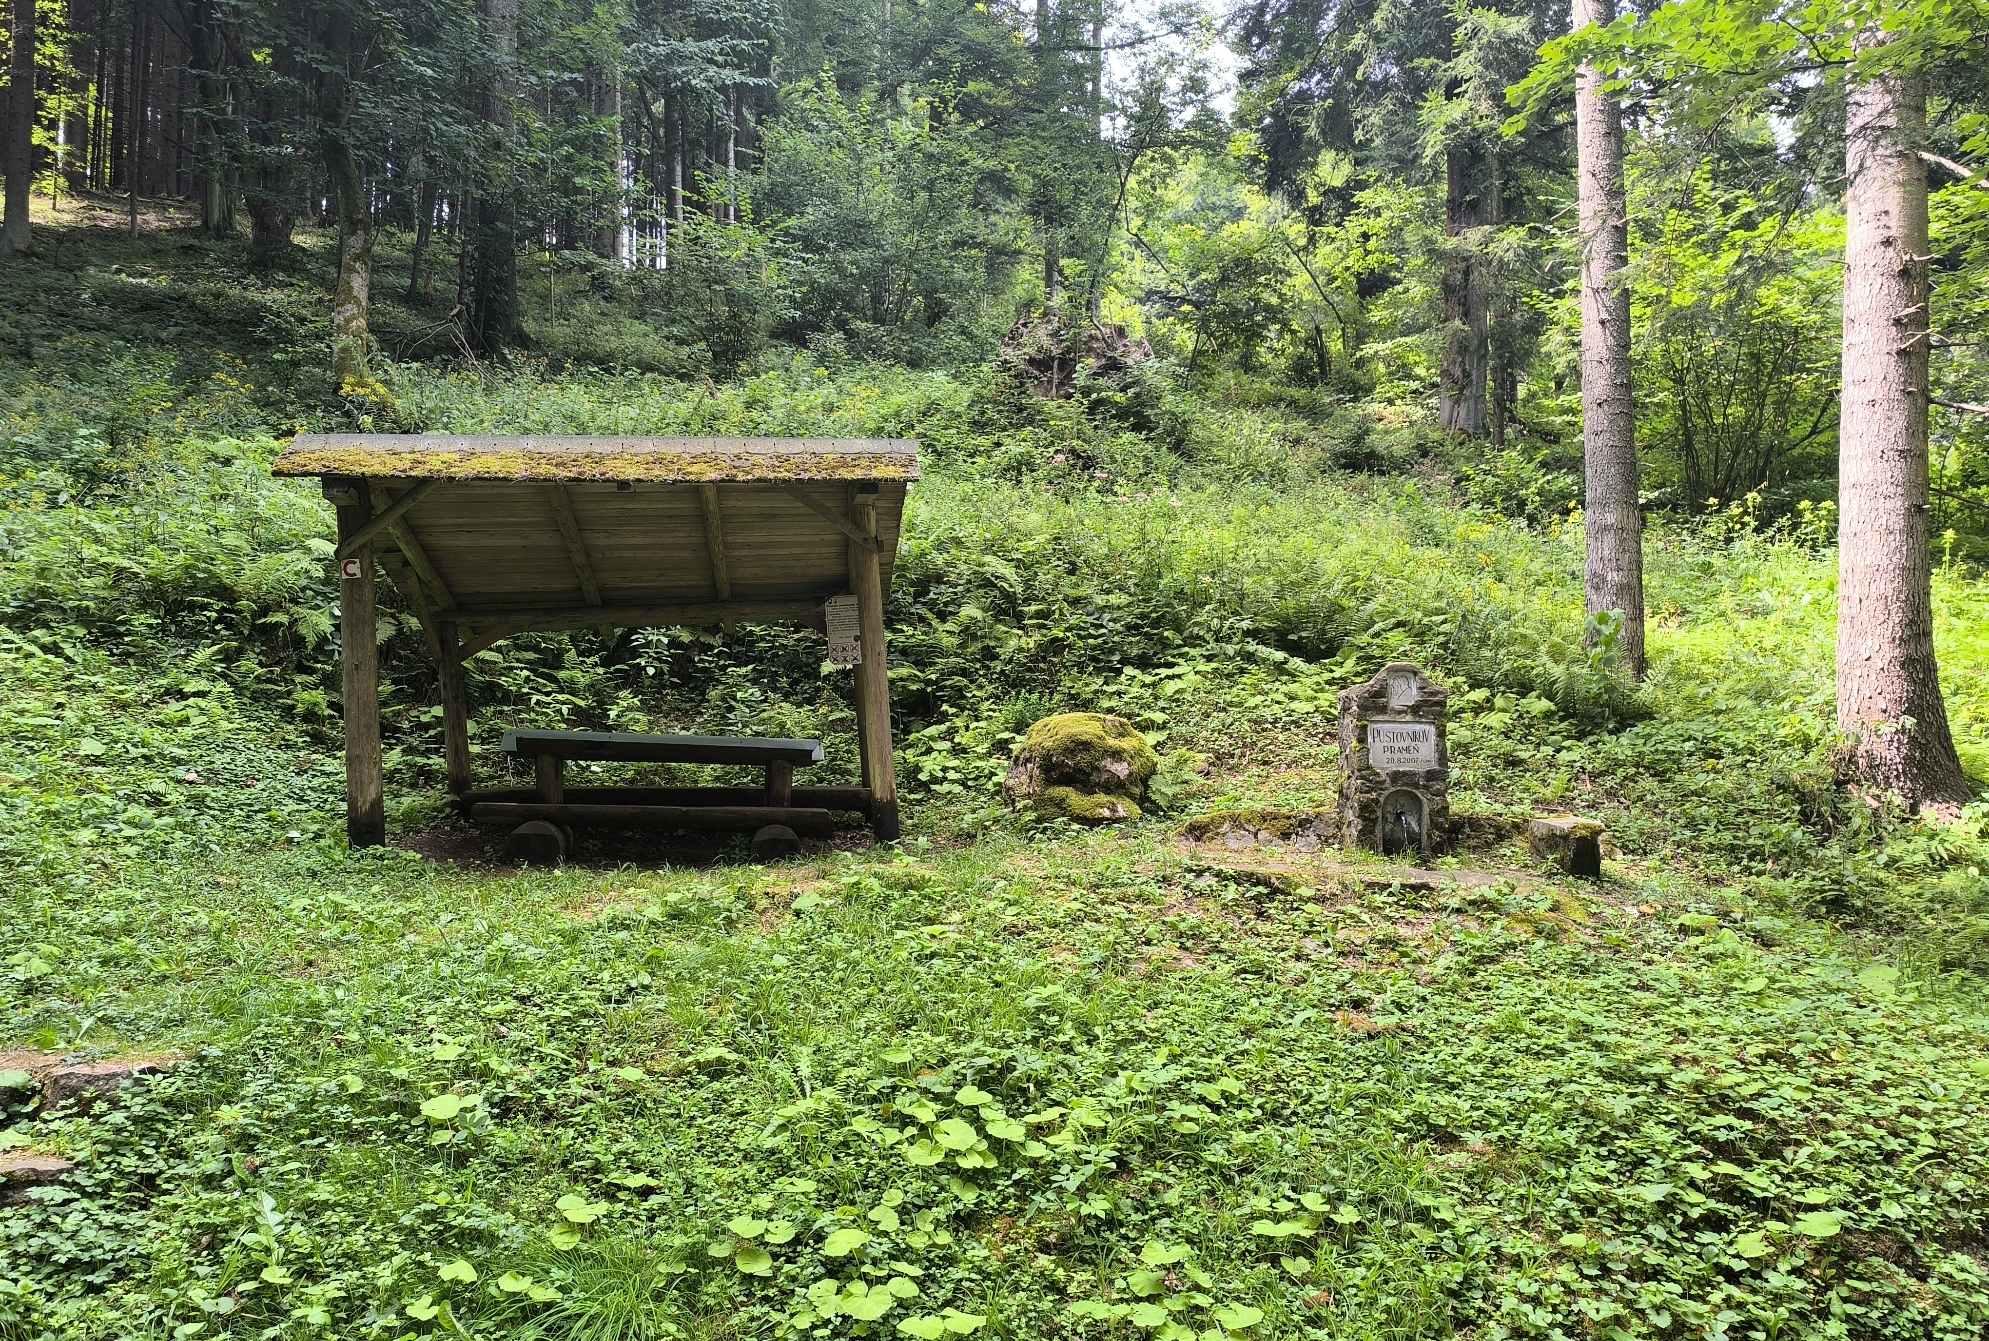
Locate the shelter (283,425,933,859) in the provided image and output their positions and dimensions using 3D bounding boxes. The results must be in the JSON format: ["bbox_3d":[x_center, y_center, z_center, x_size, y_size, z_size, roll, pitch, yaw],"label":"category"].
[{"bbox_3d":[-2.542,-0.175,9.300,3.750,2.550,2.700,-1,0,-8],"label":"shelter"}]

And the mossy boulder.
[{"bbox_3d":[0.589,0.658,8.950,0.980,0.710,0.850,-1,0,0],"label":"mossy boulder"}]

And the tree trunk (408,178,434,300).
[{"bbox_3d":[-10.413,-7.831,24.000,0.240,2.200,0.240,9,0,0],"label":"tree trunk"}]

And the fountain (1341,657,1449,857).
[{"bbox_3d":[2.478,0.545,8.200,0.580,1.170,0.450,-1,0,3],"label":"fountain"}]

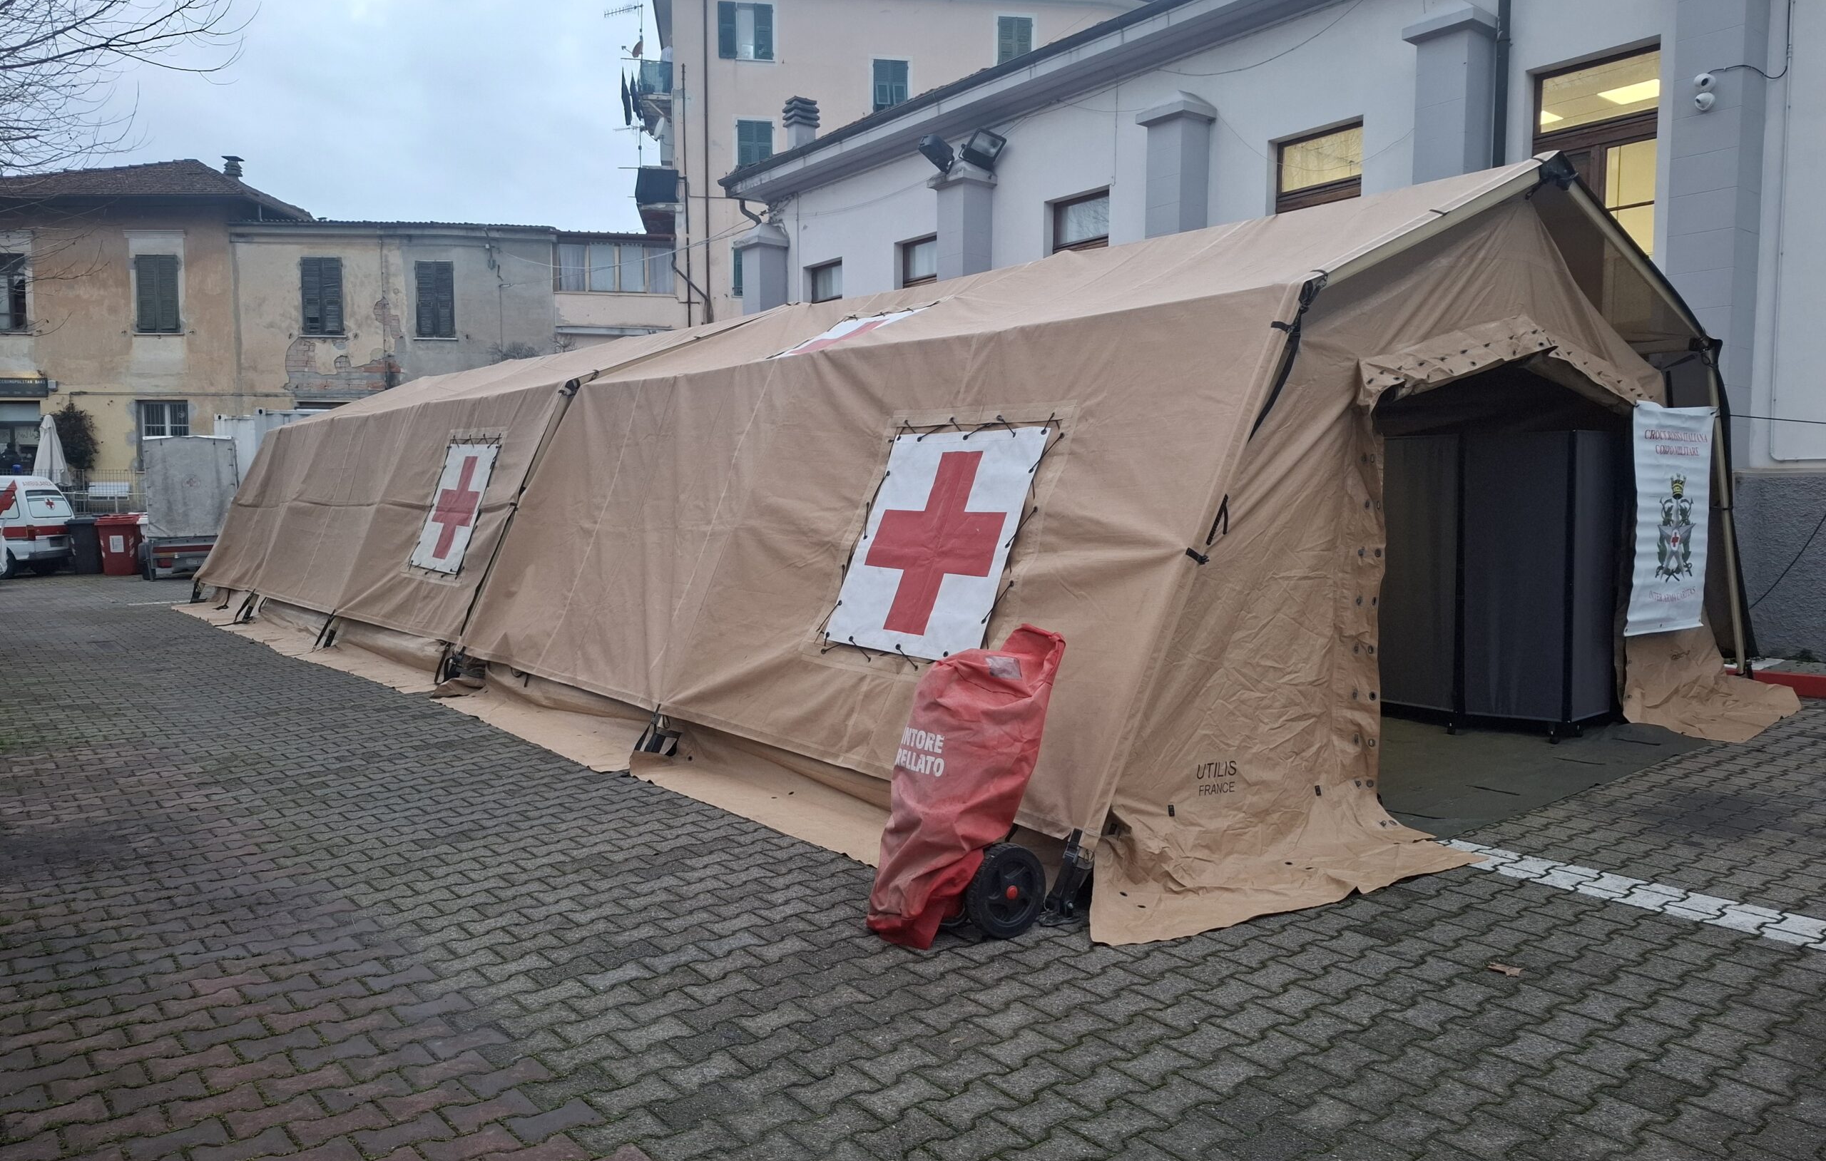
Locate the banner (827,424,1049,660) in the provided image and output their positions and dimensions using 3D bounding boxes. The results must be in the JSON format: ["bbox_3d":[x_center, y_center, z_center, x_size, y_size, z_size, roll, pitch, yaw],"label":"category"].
[{"bbox_3d":[0.087,-0.178,5.507,0.030,1.075,1.095,26,-12,-36],"label":"banner"}]

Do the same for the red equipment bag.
[{"bbox_3d":[0.183,0.653,4.050,0.590,0.980,0.420,-3,5,-38],"label":"red equipment bag"}]

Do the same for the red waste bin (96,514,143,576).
[{"bbox_3d":[-14.530,-0.653,22.200,0.600,1.090,0.730,-2,5,-27],"label":"red waste bin"}]

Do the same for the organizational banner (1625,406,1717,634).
[{"bbox_3d":[4.237,-0.344,6.800,0.850,1.270,0.030,-2,5,-31],"label":"organizational banner"}]

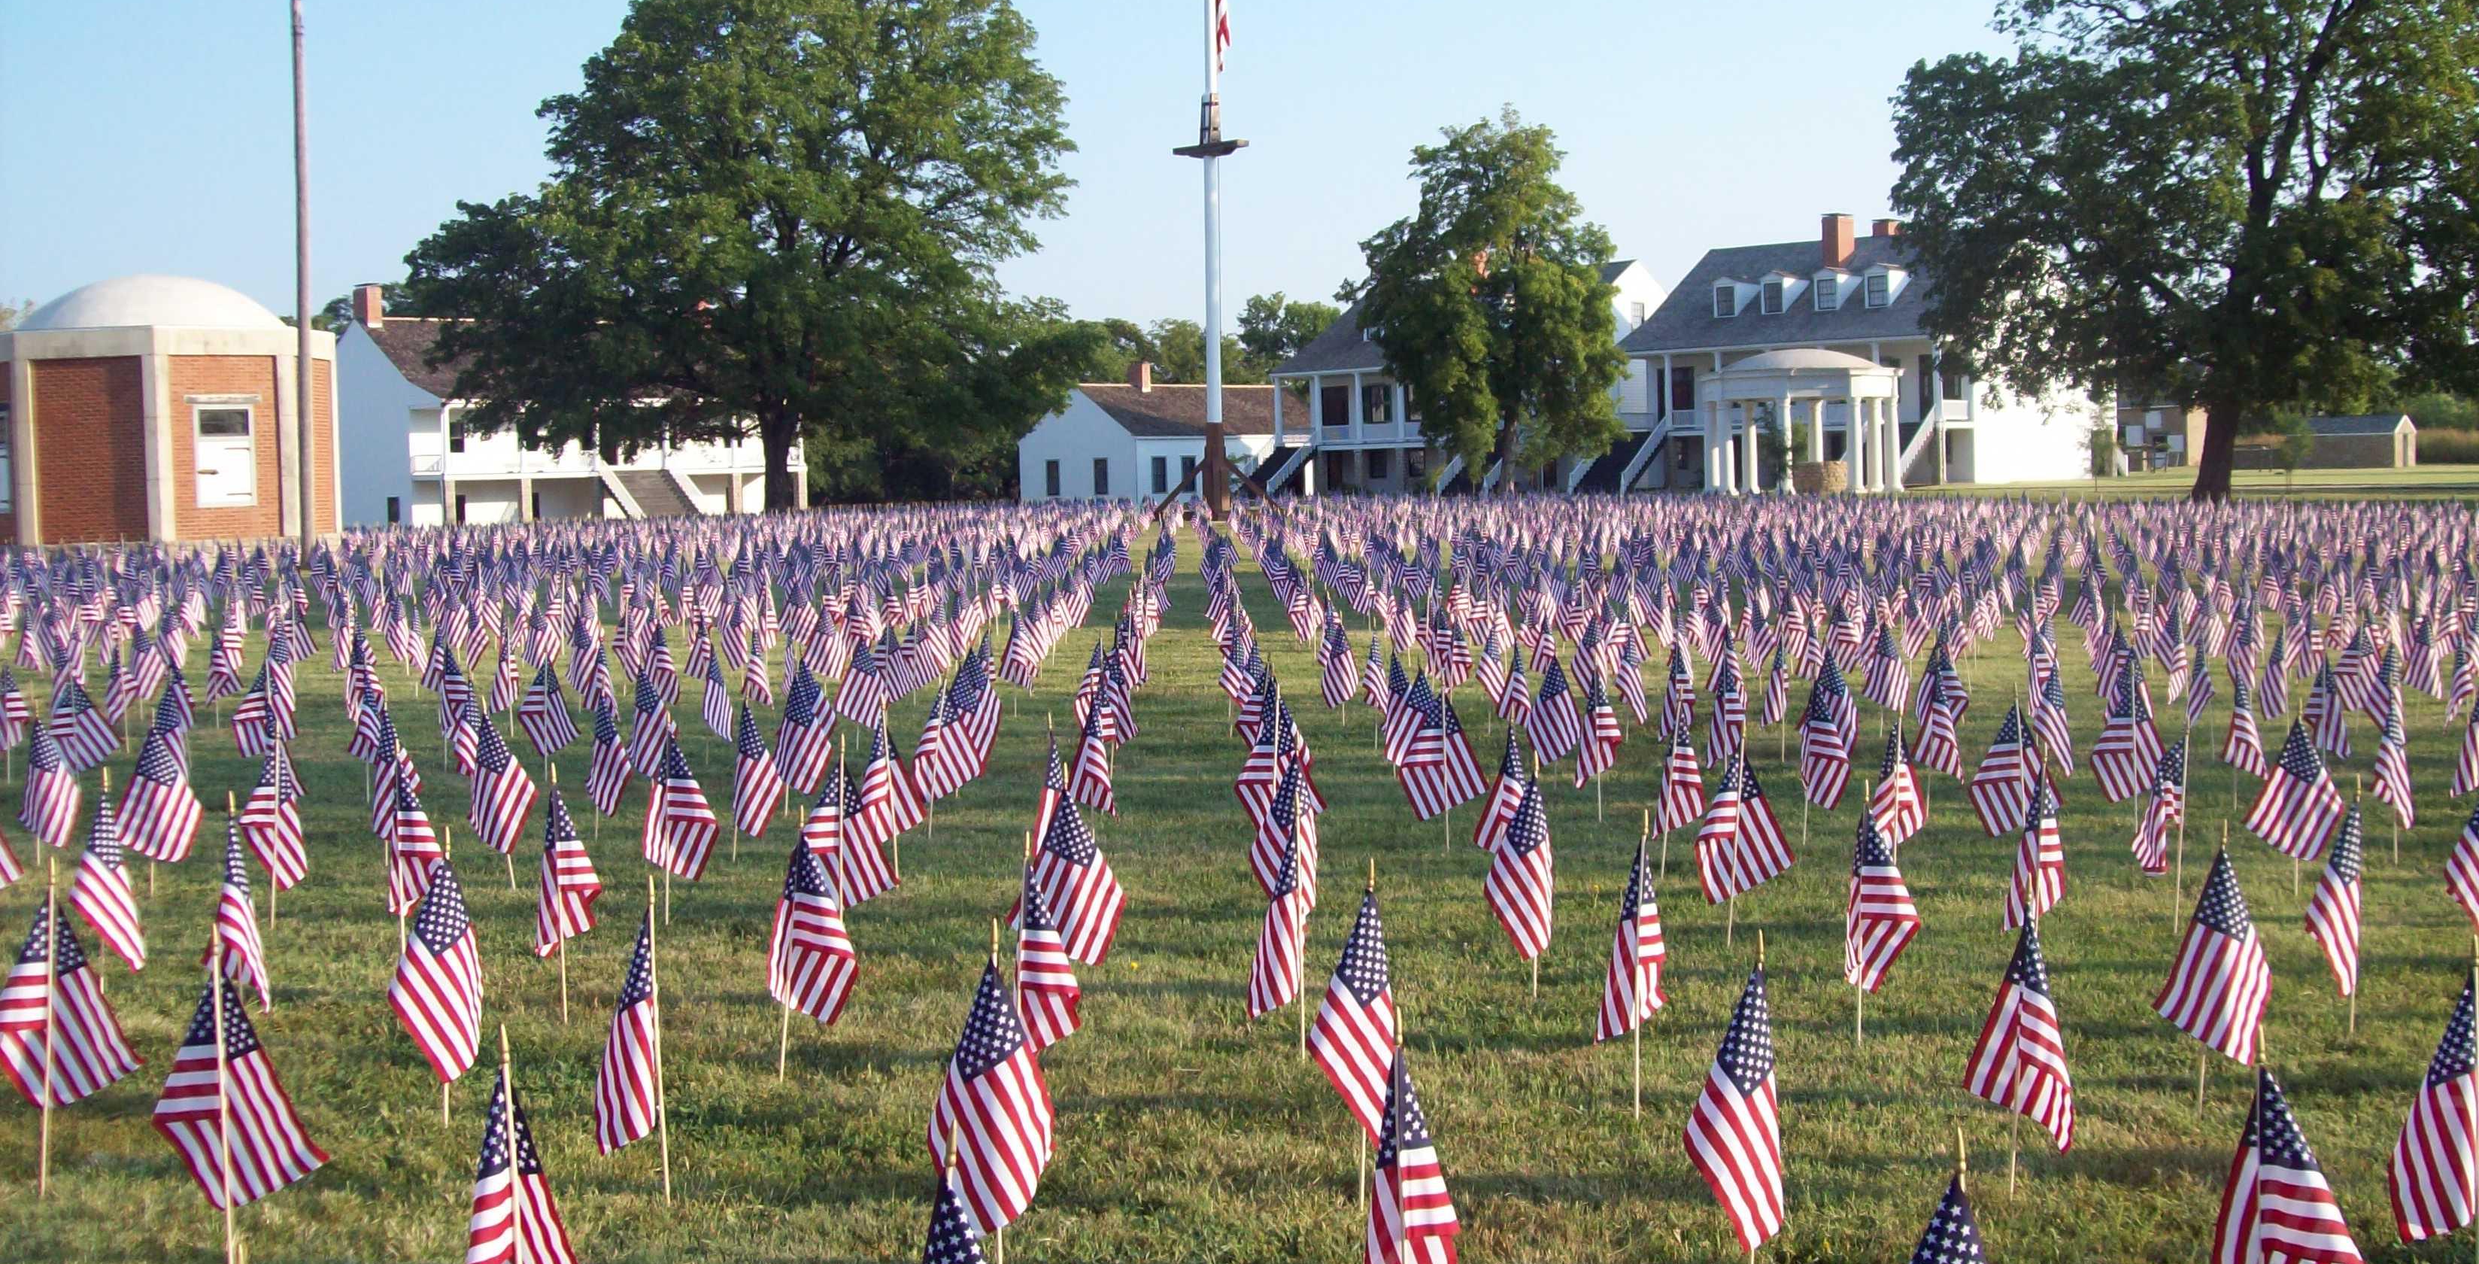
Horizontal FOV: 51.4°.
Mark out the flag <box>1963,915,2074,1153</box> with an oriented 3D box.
[{"bbox_3d":[1.623,0.839,5.367,0.227,0.486,0.150,1,4,9],"label":"flag"}]

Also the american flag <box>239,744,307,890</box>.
[{"bbox_3d":[-3.306,0.633,8.820,0.232,0.503,0.140,-2,4,-21],"label":"american flag"}]

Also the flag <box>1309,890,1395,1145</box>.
[{"bbox_3d":[0.229,0.771,5.208,0.172,0.512,0.150,-1,4,3],"label":"flag"}]

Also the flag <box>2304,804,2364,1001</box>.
[{"bbox_3d":[2.898,0.708,6.828,0.160,0.528,0.160,1,5,23],"label":"flag"}]

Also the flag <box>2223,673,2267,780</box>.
[{"bbox_3d":[4.234,0.383,10.850,0.200,0.450,0.140,0,4,13],"label":"flag"}]

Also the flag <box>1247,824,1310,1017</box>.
[{"bbox_3d":[0.101,0.746,6.689,0.160,0.523,0.160,-1,4,1],"label":"flag"}]

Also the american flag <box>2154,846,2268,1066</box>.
[{"bbox_3d":[2.241,0.748,5.944,0.256,0.499,0.150,1,4,11],"label":"american flag"}]

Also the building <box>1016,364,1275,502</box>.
[{"bbox_3d":[-2.700,-9.600,125.000,13.000,6.800,9.500,-4,5,-39],"label":"building"}]

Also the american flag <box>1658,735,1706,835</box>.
[{"bbox_3d":[1.639,0.521,9.570,0.180,0.474,0.150,0,4,10],"label":"american flag"}]

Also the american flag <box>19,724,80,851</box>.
[{"bbox_3d":[-4.755,0.615,10.300,0.248,0.526,0.140,-3,4,-25],"label":"american flag"}]

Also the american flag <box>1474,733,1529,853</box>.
[{"bbox_3d":[0.886,0.541,8.735,0.185,0.412,0.140,0,4,3],"label":"american flag"}]

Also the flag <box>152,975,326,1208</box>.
[{"bbox_3d":[-1.865,0.857,4.806,0.315,0.425,0.140,-1,4,-11],"label":"flag"}]

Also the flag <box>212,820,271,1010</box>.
[{"bbox_3d":[-2.699,0.764,6.970,0.157,0.508,0.140,-2,4,-21],"label":"flag"}]

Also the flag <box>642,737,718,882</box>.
[{"bbox_3d":[-1.848,0.585,8.511,0.242,0.464,0.140,0,4,-6],"label":"flag"}]

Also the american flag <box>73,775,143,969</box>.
[{"bbox_3d":[-3.435,0.738,7.830,0.218,0.576,0.150,-3,4,-24],"label":"american flag"}]

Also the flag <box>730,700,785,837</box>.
[{"bbox_3d":[-1.843,0.523,9.871,0.201,0.523,0.140,0,4,-5],"label":"flag"}]

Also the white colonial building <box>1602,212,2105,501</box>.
[{"bbox_3d":[27.100,-12.300,112.400,12.500,11.500,17.000,-4,5,-39],"label":"white colonial building"}]

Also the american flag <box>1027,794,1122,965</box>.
[{"bbox_3d":[-0.460,0.702,7.244,0.261,0.473,0.140,-1,4,-4],"label":"american flag"}]

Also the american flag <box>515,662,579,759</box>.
[{"bbox_3d":[-3.438,0.385,12.800,0.300,0.470,0.150,-1,4,-9],"label":"american flag"}]

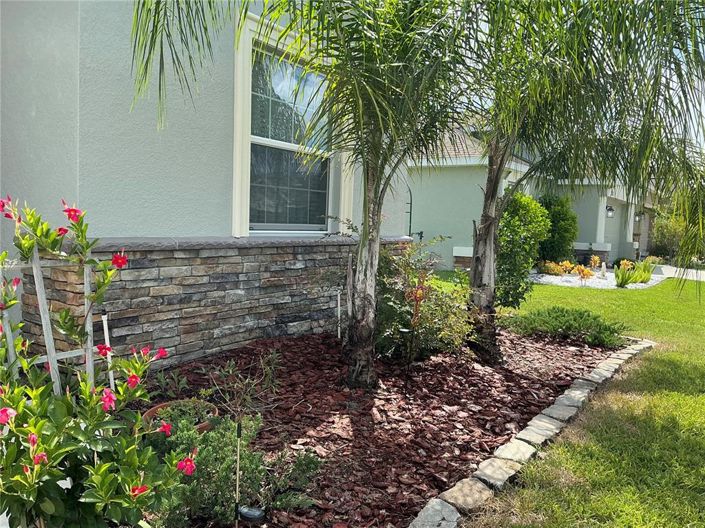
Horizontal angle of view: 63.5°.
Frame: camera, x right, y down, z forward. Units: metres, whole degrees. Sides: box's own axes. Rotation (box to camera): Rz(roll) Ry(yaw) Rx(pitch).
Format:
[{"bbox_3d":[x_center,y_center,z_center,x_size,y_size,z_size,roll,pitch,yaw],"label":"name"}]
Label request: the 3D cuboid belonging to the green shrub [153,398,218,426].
[{"bbox_3d":[-0.835,0.748,2.850,0.310,0.140,0.290,1,4,-16],"label":"green shrub"}]

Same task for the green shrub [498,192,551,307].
[{"bbox_3d":[2.579,-0.215,8.750,0.920,1.760,0.920,3,4,16],"label":"green shrub"}]

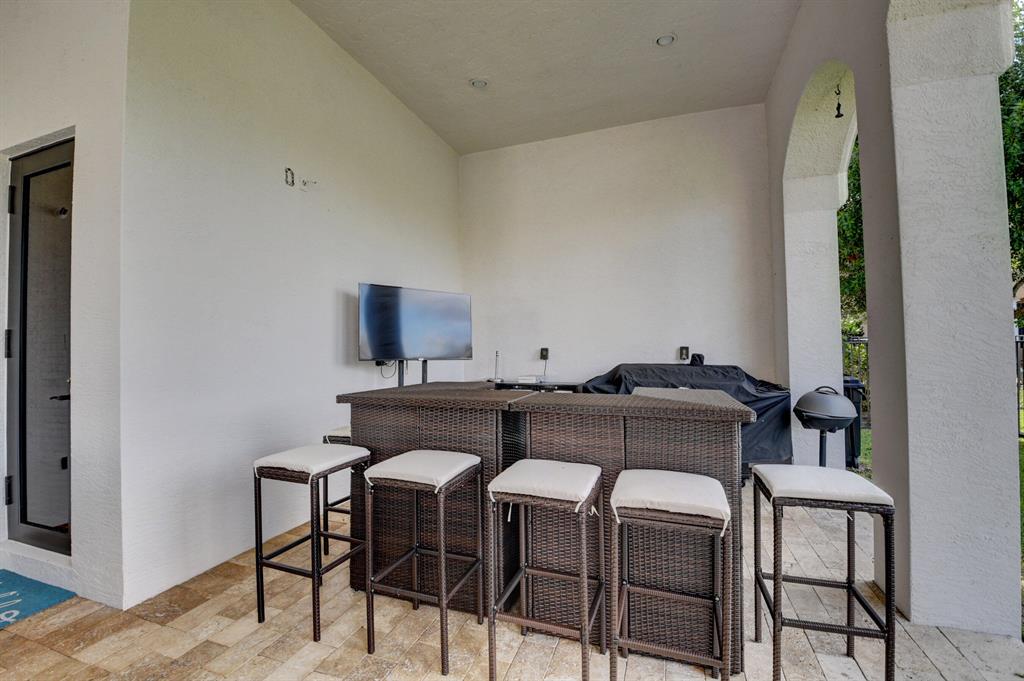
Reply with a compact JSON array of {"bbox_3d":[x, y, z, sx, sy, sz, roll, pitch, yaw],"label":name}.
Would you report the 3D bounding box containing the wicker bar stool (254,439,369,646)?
[{"bbox_3d":[-0.998,0.984,2.191,0.400,0.795,0.379,-1,-2,21],"label":"wicker bar stool"}]

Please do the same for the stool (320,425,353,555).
[{"bbox_3d":[-0.988,1.002,2.913,0.379,0.795,0.400,-1,-2,19],"label":"stool"}]

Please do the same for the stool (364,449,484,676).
[{"bbox_3d":[-0.384,0.976,1.978,0.400,0.795,0.379,-1,-2,20],"label":"stool"}]

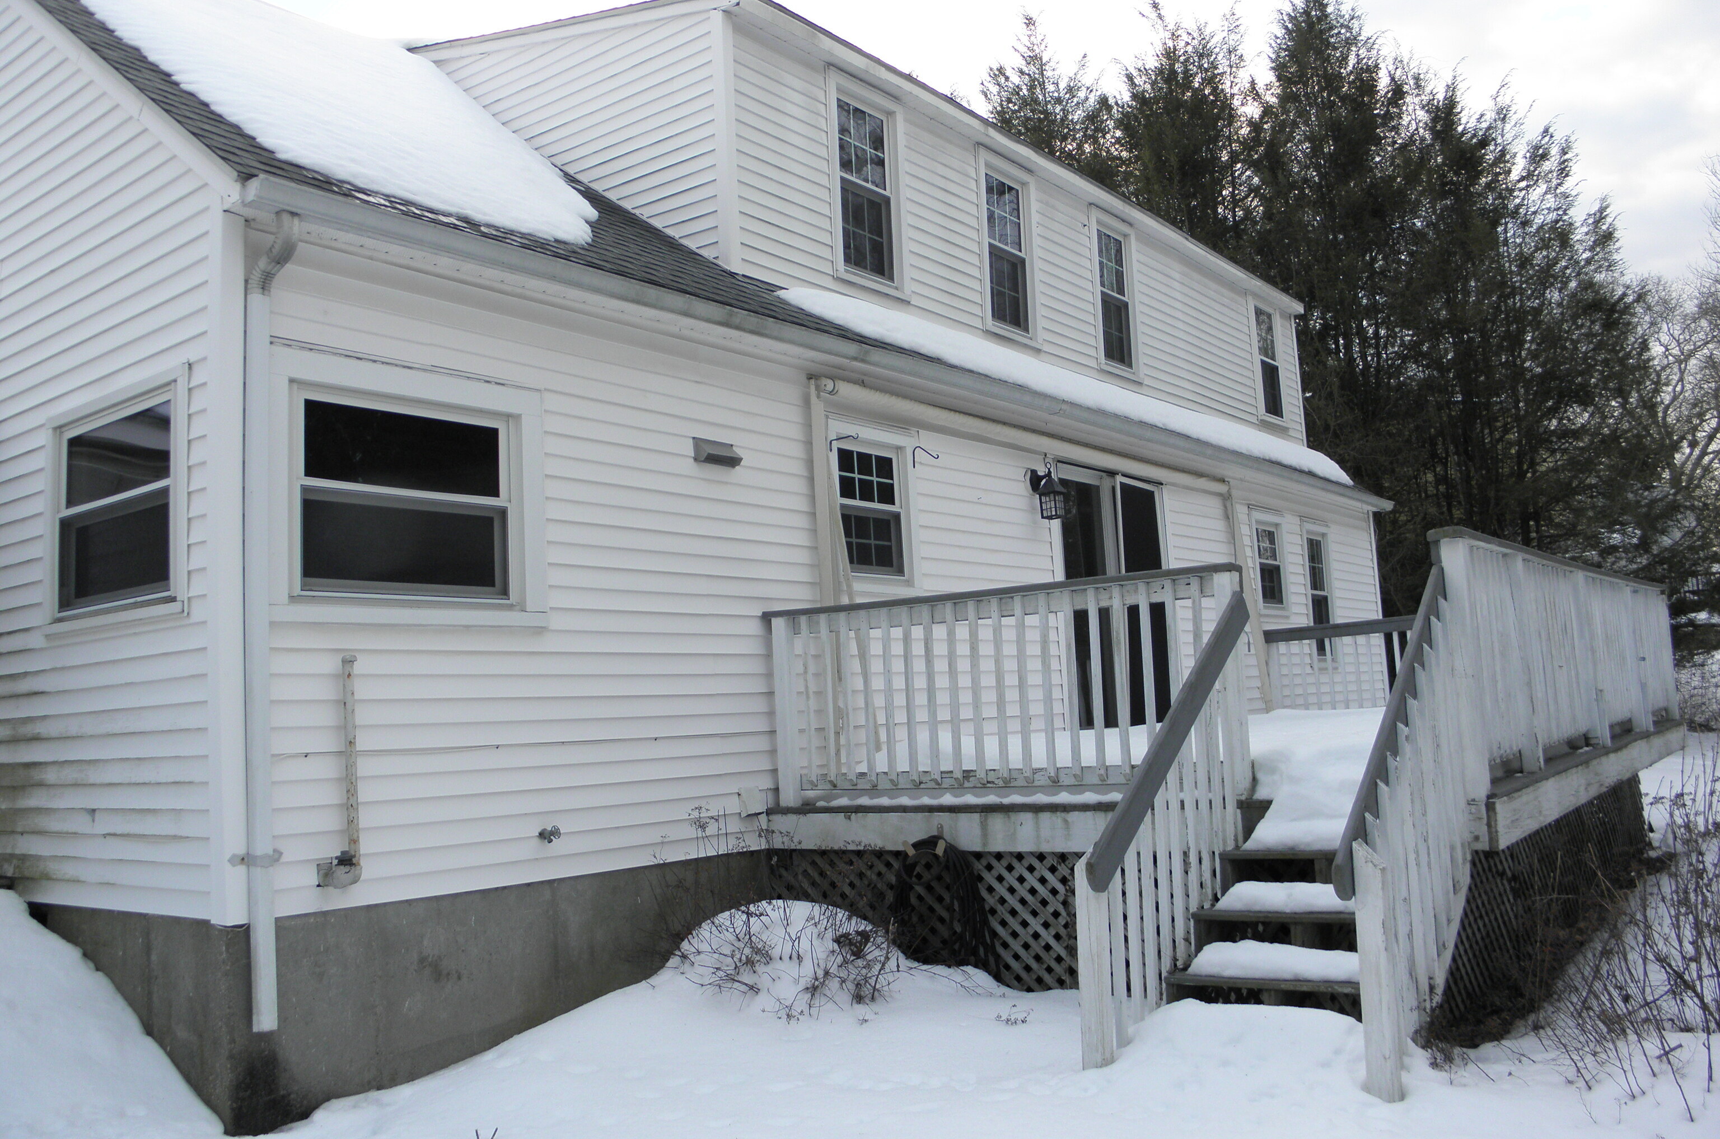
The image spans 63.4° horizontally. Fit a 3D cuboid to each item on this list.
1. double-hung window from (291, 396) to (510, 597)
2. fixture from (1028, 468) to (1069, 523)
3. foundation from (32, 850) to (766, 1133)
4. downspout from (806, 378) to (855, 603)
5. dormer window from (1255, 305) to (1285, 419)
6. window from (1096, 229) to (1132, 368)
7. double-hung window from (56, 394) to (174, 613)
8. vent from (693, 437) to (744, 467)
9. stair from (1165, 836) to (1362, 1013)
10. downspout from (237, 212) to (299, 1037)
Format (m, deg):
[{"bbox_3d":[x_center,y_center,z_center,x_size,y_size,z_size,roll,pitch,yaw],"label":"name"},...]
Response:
[{"bbox_3d":[-1.884,-0.301,5.864,0.090,0.860,1.085,-8,-8,38],"label":"double-hung window"},{"bbox_3d":[1.335,-0.523,9.746,0.270,0.385,0.180,-8,-8,38],"label":"fixture"},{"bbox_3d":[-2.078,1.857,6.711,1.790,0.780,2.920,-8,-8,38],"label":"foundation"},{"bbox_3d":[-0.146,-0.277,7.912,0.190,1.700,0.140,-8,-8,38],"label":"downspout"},{"bbox_3d":[4.599,-2.310,15.629,0.100,1.250,0.600,-8,-8,38],"label":"dormer window"},{"bbox_3d":[2.326,-2.497,12.786,0.100,1.290,0.590,-8,-8,38],"label":"window"},{"bbox_3d":[-3.177,-0.260,5.891,1.150,0.835,0.090,-8,-8,38],"label":"double-hung window"},{"bbox_3d":[-0.732,-0.615,7.289,0.095,0.140,0.310,-8,-8,38],"label":"vent"},{"bbox_3d":[1.686,1.298,5.073,0.900,0.620,0.880,-8,-8,38],"label":"stair"},{"bbox_3d":[-2.182,0.171,5.172,0.280,3.060,0.100,-8,-8,38],"label":"downspout"}]

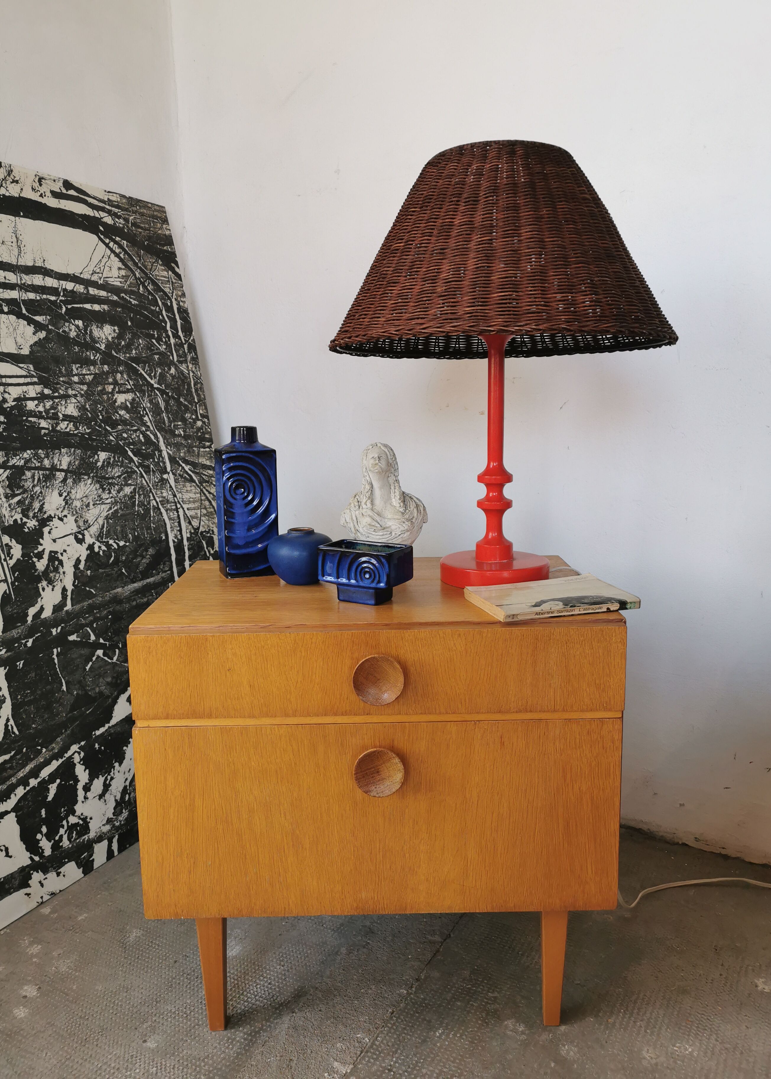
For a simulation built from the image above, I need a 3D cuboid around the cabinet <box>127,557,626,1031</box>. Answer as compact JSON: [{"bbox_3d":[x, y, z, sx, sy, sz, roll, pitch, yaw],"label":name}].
[{"bbox_3d":[-0.006,0.314,1.125,0.545,0.510,0.390,-1,10,0],"label":"cabinet"}]

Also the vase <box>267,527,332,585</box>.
[{"bbox_3d":[-0.112,0.022,1.120,0.085,0.071,0.085,-1,10,0],"label":"vase"}]

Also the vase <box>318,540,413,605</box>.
[{"bbox_3d":[-0.024,0.041,1.018,0.101,0.065,0.055,5,12,31],"label":"vase"}]

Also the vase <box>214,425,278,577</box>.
[{"bbox_3d":[-0.193,-0.053,1.172,0.073,0.205,0.057,-5,11,-21],"label":"vase"}]

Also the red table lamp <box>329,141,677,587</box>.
[{"bbox_3d":[0.146,-0.211,1.098,0.440,0.529,0.440,-1,10,0],"label":"red table lamp"}]

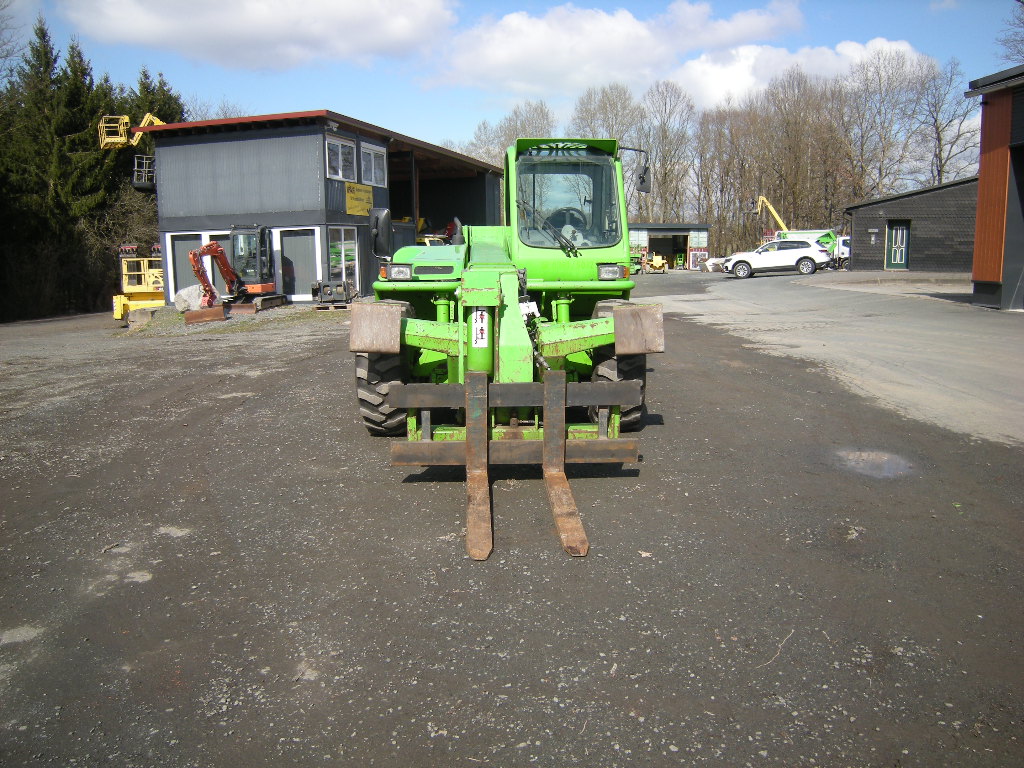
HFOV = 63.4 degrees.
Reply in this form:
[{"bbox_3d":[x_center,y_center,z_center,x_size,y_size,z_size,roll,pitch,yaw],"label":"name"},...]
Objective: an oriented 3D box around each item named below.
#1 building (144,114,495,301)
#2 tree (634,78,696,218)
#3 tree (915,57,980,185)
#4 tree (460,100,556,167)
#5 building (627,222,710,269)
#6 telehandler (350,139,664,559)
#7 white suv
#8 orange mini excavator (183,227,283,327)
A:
[{"bbox_3d":[-5.713,-6.367,31.605,6.450,5.400,16.300,2,10,17],"label":"building"},{"bbox_3d":[13.292,-18.581,72.952,5.600,15.570,5.600,-1,10,0],"label":"tree"},{"bbox_3d":[30.511,-15.704,58.263,5.600,13.950,5.600,-1,10,0],"label":"tree"},{"bbox_3d":[-0.229,-18.908,77.938,8.800,14.900,8.000,-1,10,0],"label":"tree"},{"bbox_3d":[10.424,-9.285,55.856,5.600,3.050,5.200,0,10,3],"label":"building"},{"bbox_3d":[-0.072,-0.919,7.299,2.400,2.480,7.000,-1,10,-3],"label":"telehandler"},{"bbox_3d":[12.524,-5.951,38.879,4.850,1.710,1.970,-1,9,15],"label":"white suv"},{"bbox_3d":[-7.242,-3.154,21.966,1.400,2.420,3.900,1,10,7],"label":"orange mini excavator"}]

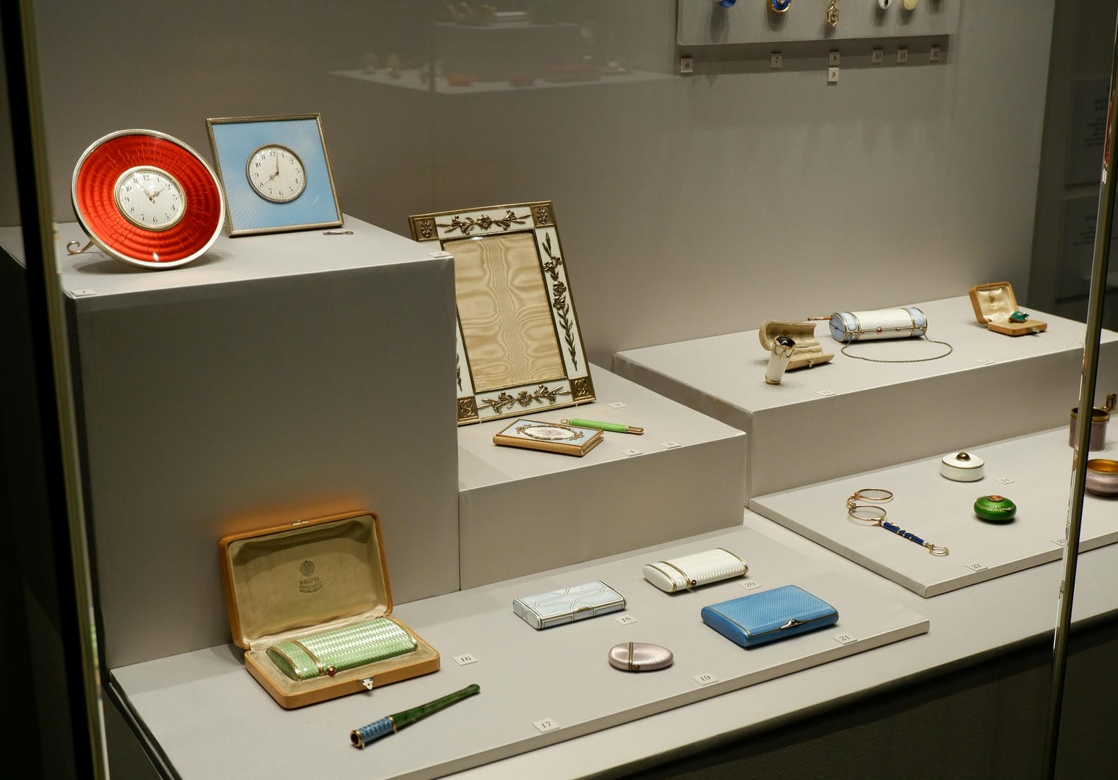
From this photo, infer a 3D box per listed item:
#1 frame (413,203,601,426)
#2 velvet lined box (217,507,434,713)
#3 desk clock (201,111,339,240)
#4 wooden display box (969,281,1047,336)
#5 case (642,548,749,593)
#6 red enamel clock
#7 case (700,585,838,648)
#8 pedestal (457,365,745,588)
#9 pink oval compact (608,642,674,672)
[{"bbox_3d":[-0.063,-0.074,1.392,0.159,0.206,0.043,-10,-2,-30],"label":"frame"},{"bbox_3d":[-0.172,0.162,1.055,0.124,0.087,0.123,-9,19,-29],"label":"velvet lined box"},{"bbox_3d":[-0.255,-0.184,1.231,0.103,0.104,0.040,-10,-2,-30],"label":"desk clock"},{"bbox_3d":[0.540,-0.097,1.675,0.060,0.046,0.071,-9,19,-29],"label":"wooden display box"},{"bbox_3d":[0.120,0.158,1.222,0.076,0.017,0.054,-10,19,-30],"label":"case"},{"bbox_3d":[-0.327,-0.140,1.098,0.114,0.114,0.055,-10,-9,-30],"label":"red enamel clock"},{"bbox_3d":[0.168,0.181,1.116,0.098,0.018,0.063,-9,19,-29],"label":"case"},{"bbox_3d":[-0.030,0.068,1.369,0.296,0.088,0.306,-9,19,-29],"label":"pedestal"},{"bbox_3d":[0.062,0.202,1.056,0.049,0.011,0.039,0,17,1],"label":"pink oval compact"}]

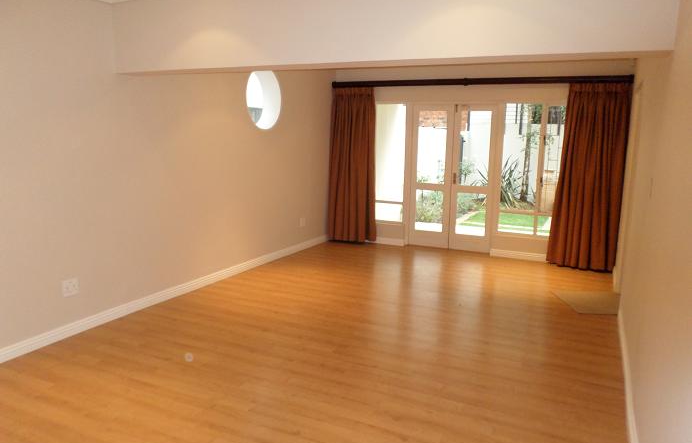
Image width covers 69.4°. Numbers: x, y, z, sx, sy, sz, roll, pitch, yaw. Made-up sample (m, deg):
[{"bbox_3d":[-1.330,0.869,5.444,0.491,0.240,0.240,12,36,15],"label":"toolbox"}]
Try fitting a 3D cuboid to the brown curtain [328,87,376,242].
[{"bbox_3d":[0.099,-0.800,7.282,0.700,2.234,0.175,5,11,23],"label":"brown curtain"}]

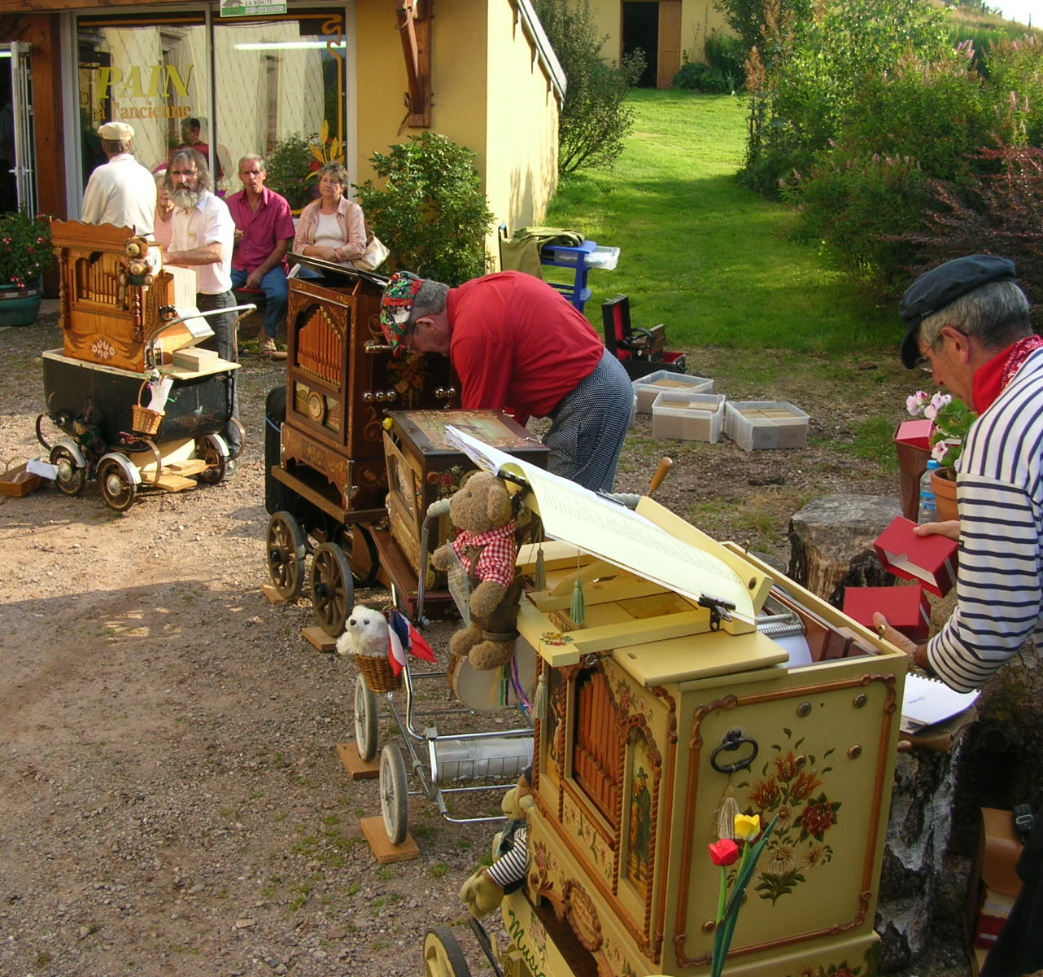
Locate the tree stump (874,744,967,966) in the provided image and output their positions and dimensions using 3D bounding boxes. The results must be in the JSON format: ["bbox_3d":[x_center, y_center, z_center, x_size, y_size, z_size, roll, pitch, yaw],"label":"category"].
[{"bbox_3d":[0.710,0.764,2.520,0.340,0.720,0.340,1,14,0],"label":"tree stump"}]

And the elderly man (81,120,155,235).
[{"bbox_3d":[-2.666,-1.563,8.850,0.550,1.740,0.380,1,13,3],"label":"elderly man"}]

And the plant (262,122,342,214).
[{"bbox_3d":[-1.732,-2.471,10.400,0.640,0.850,0.600,-2,13,-13],"label":"plant"}]

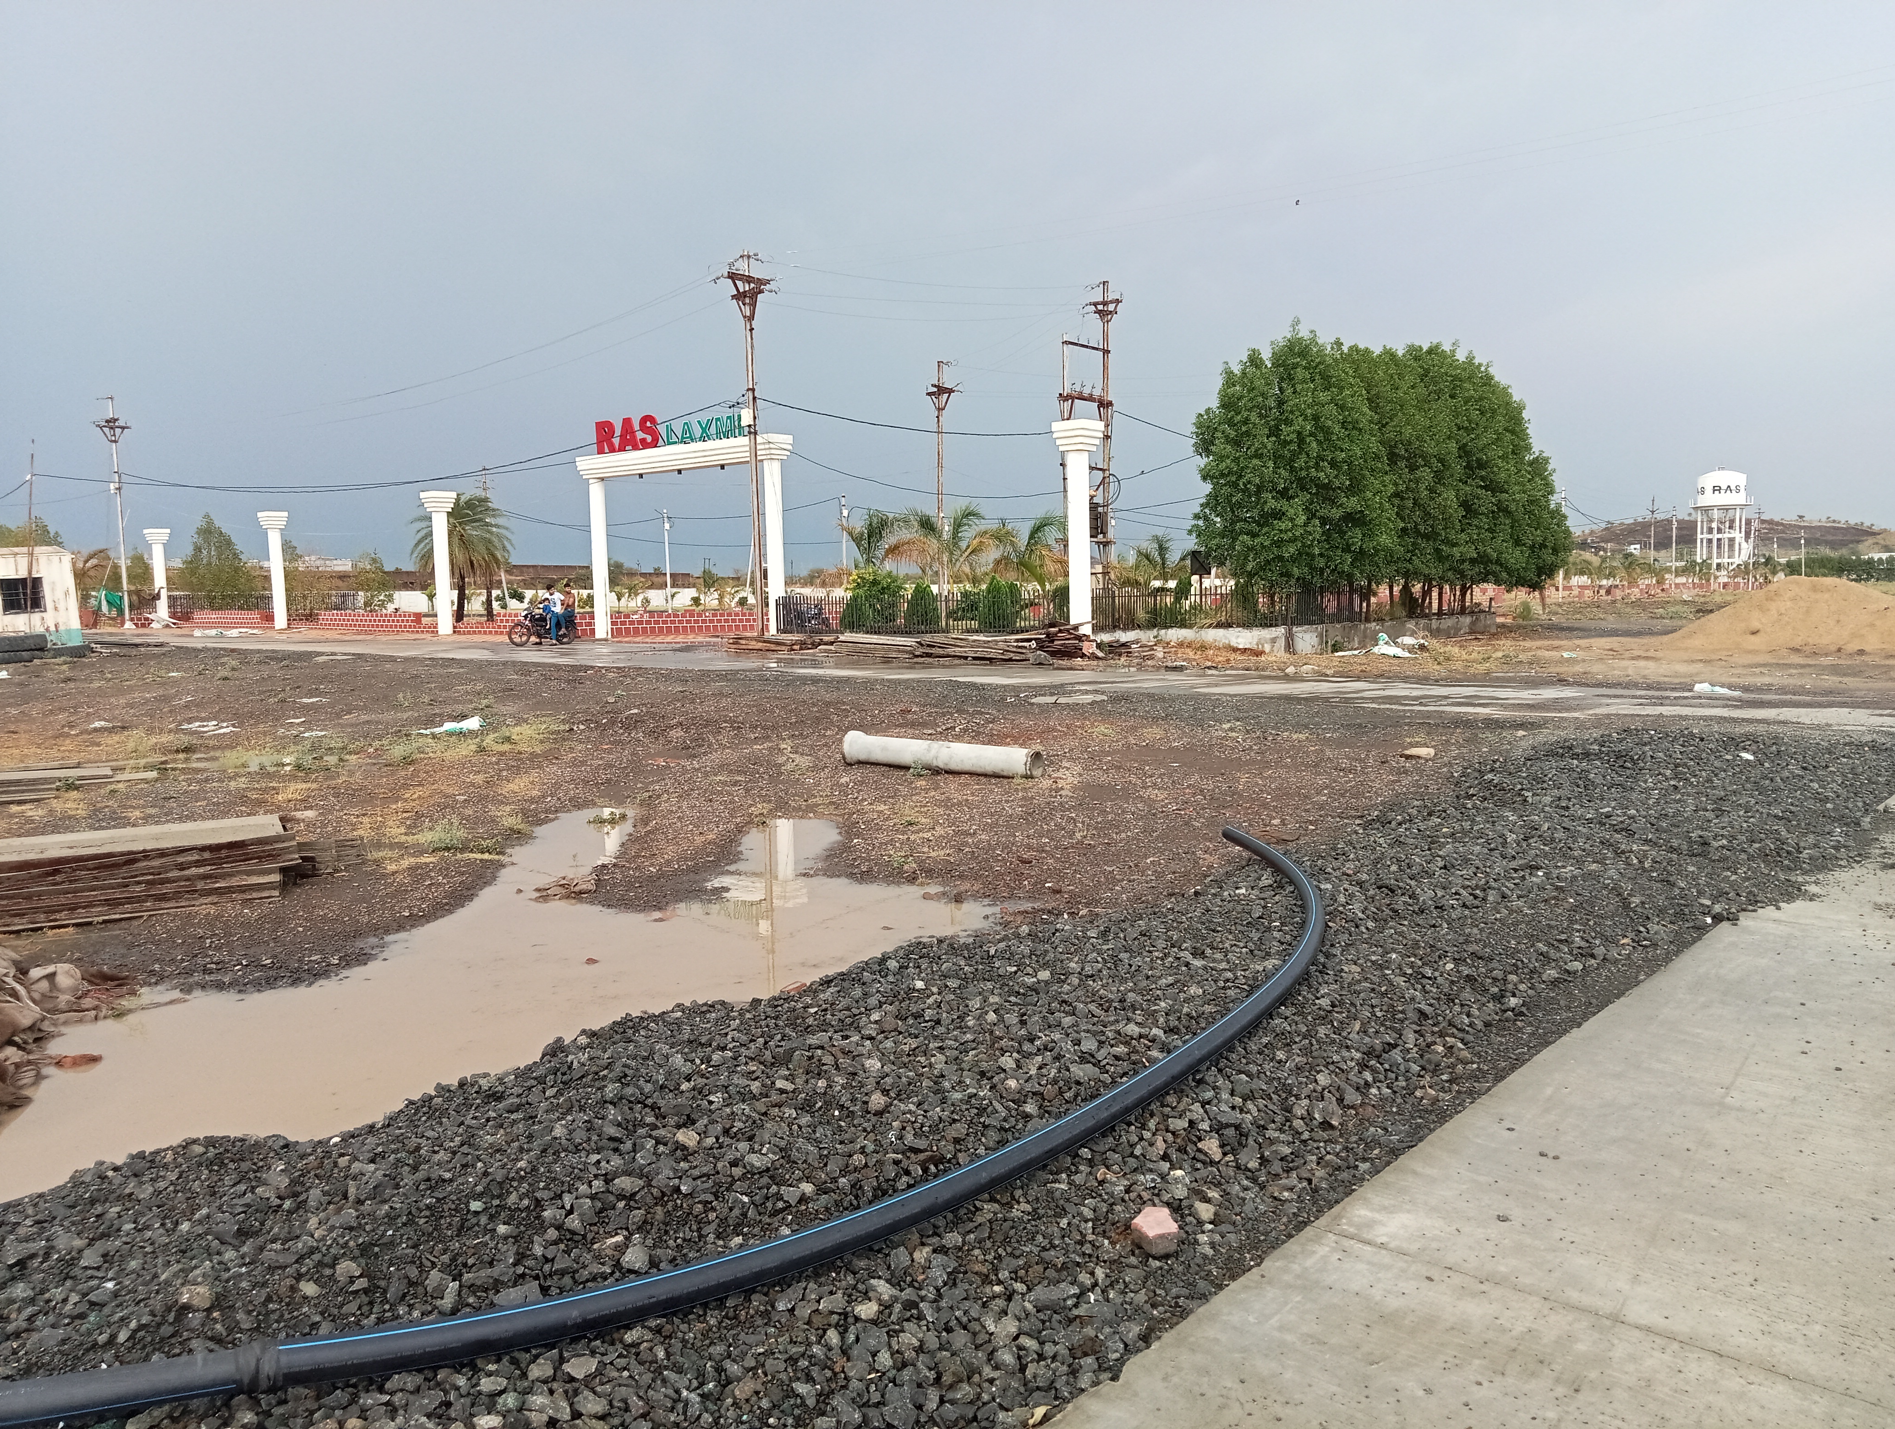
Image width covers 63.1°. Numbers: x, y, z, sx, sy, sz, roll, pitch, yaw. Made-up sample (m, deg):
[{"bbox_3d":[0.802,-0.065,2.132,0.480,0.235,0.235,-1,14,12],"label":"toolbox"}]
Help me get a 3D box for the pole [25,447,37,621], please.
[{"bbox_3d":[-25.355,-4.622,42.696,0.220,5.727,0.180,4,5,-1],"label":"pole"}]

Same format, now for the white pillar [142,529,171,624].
[{"bbox_3d":[-36.260,-6.246,71.140,0.800,4.548,0.800,2,6,37],"label":"white pillar"}]

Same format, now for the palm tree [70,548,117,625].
[{"bbox_3d":[-39.936,-5.914,71.664,2.500,3.586,2.500,-4,6,-29],"label":"palm tree"}]

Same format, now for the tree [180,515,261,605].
[{"bbox_3d":[-34.039,-6.919,72.000,3.894,4.868,3.800,-4,6,-25],"label":"tree"}]

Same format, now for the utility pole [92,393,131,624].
[{"bbox_3d":[-36.402,-8.850,67.891,1.600,10.154,0.900,-3,6,-20],"label":"utility pole"}]

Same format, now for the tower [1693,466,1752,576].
[{"bbox_3d":[93.000,-23.138,185.000,7.147,12.865,7.200,2,6,27],"label":"tower"}]

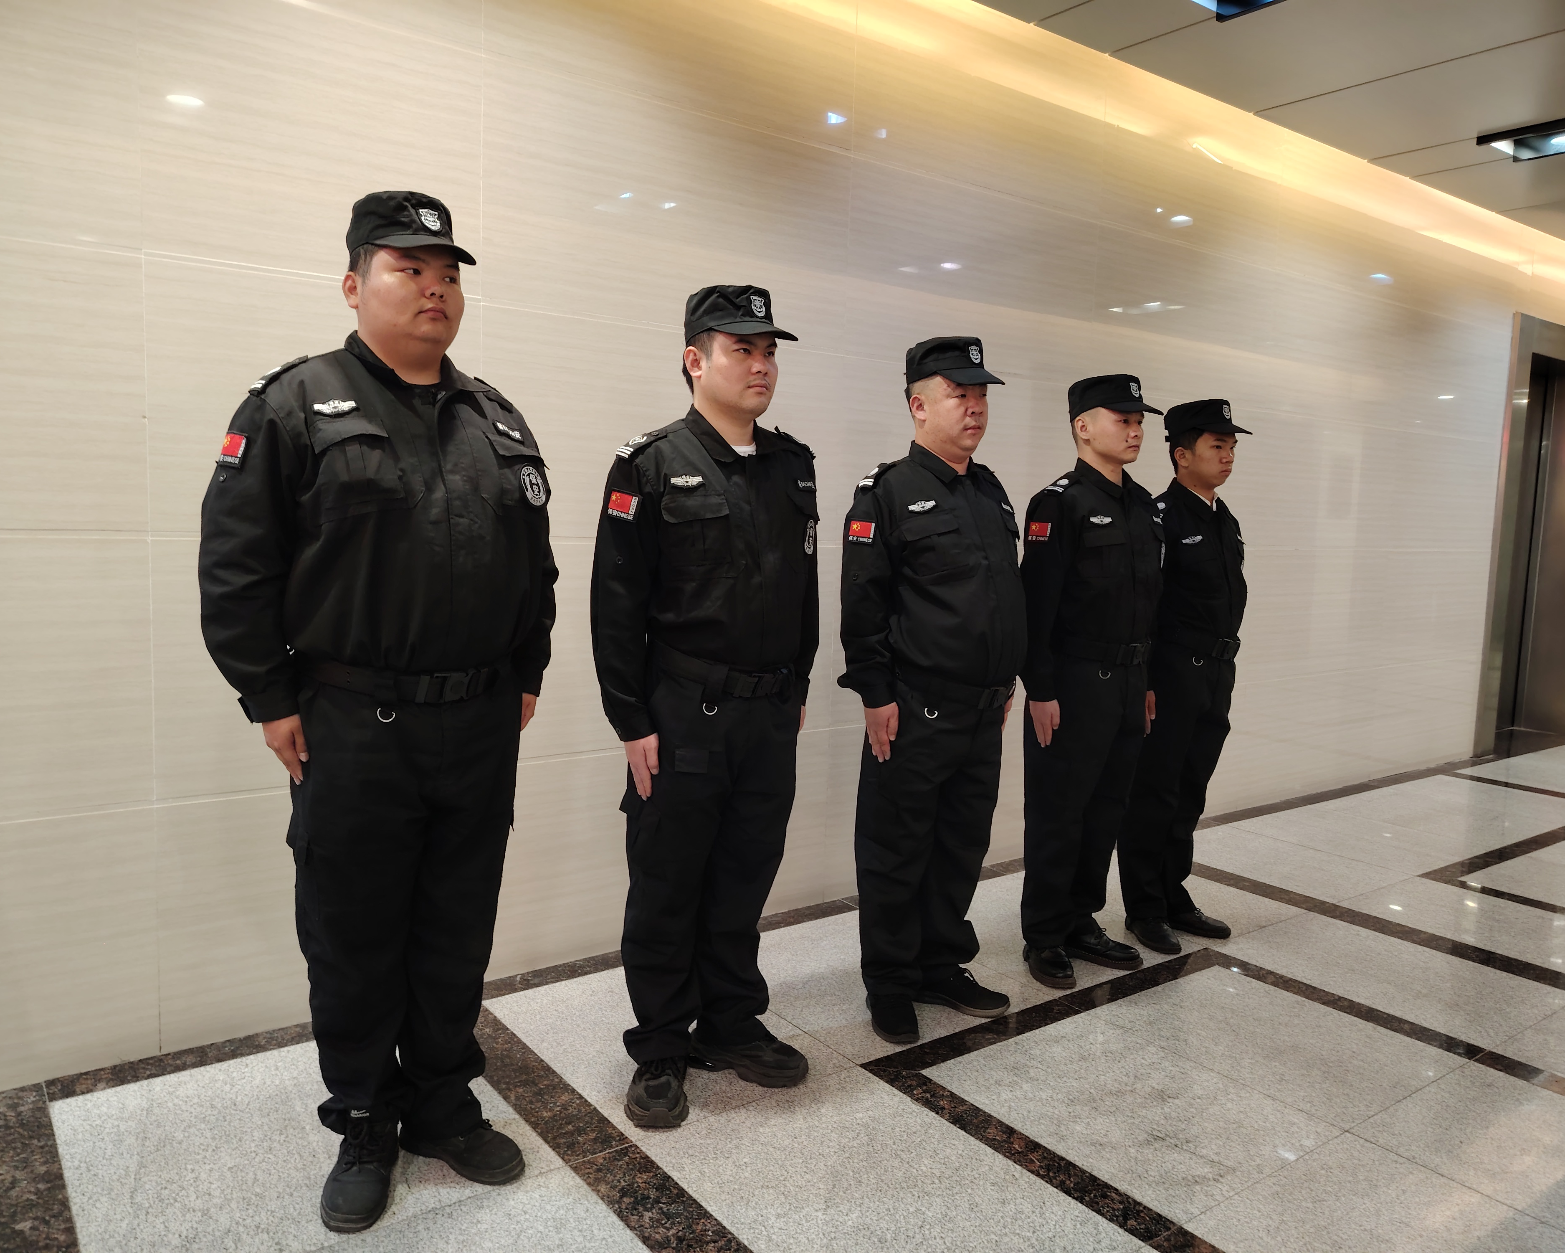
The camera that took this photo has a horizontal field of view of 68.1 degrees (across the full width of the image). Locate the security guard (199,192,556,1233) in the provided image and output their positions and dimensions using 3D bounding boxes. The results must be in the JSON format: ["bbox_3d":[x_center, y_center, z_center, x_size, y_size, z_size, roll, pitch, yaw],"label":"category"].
[{"bbox_3d":[-0.730,0.139,2.196,0.650,1.870,0.440,-2,8,-36],"label":"security guard"}]

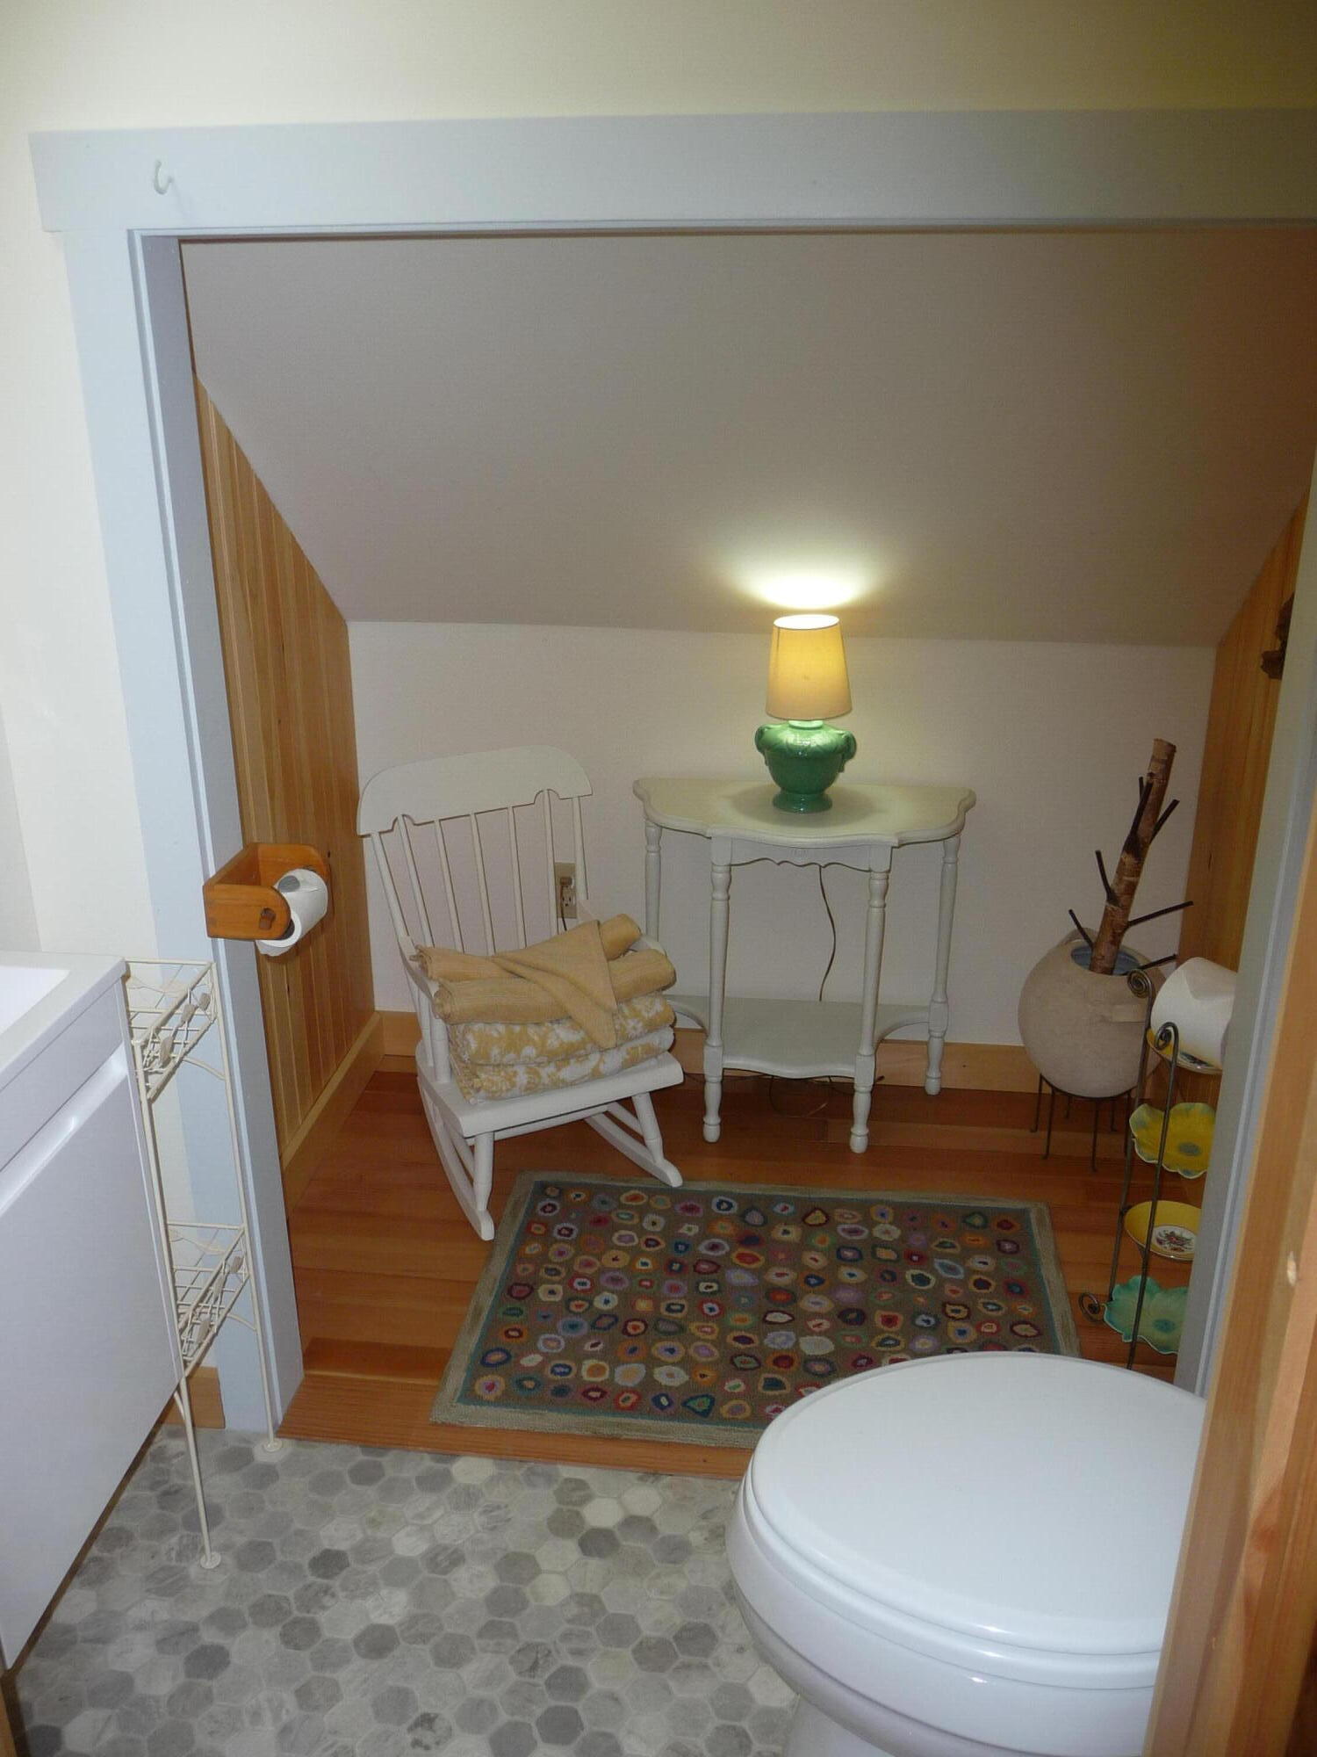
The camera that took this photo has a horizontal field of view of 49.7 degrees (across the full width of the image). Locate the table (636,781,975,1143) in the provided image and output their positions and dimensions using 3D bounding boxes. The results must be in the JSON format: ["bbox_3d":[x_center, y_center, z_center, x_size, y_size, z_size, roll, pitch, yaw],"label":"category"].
[{"bbox_3d":[0.258,0.171,2.691,0.645,0.628,0.335,3,20,7],"label":"table"}]

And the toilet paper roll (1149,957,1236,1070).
[{"bbox_3d":[0.756,0.181,1.942,0.118,0.118,0.103,-15,28,-35],"label":"toilet paper roll"}]

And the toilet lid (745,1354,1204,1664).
[{"bbox_3d":[0.320,0.565,1.320,0.460,0.032,0.352,1,20,3],"label":"toilet lid"}]

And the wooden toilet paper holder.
[{"bbox_3d":[-0.476,0.018,1.739,0.105,0.074,0.137,3,20,7],"label":"wooden toilet paper holder"}]

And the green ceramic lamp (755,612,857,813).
[{"bbox_3d":[0.265,-0.292,2.547,0.184,0.336,0.152,3,20,7],"label":"green ceramic lamp"}]

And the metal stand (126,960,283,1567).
[{"bbox_3d":[-0.646,0.465,1.741,0.245,0.716,0.228,3,20,7],"label":"metal stand"}]

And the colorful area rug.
[{"bbox_3d":[0.179,0.662,2.244,0.935,0.010,0.667,2,20,6],"label":"colorful area rug"}]

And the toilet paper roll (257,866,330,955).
[{"bbox_3d":[-0.455,0.039,1.742,0.080,0.080,0.102,3,20,7],"label":"toilet paper roll"}]

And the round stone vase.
[{"bbox_3d":[0.796,0.268,2.618,0.262,0.278,0.262,3,20,7],"label":"round stone vase"}]

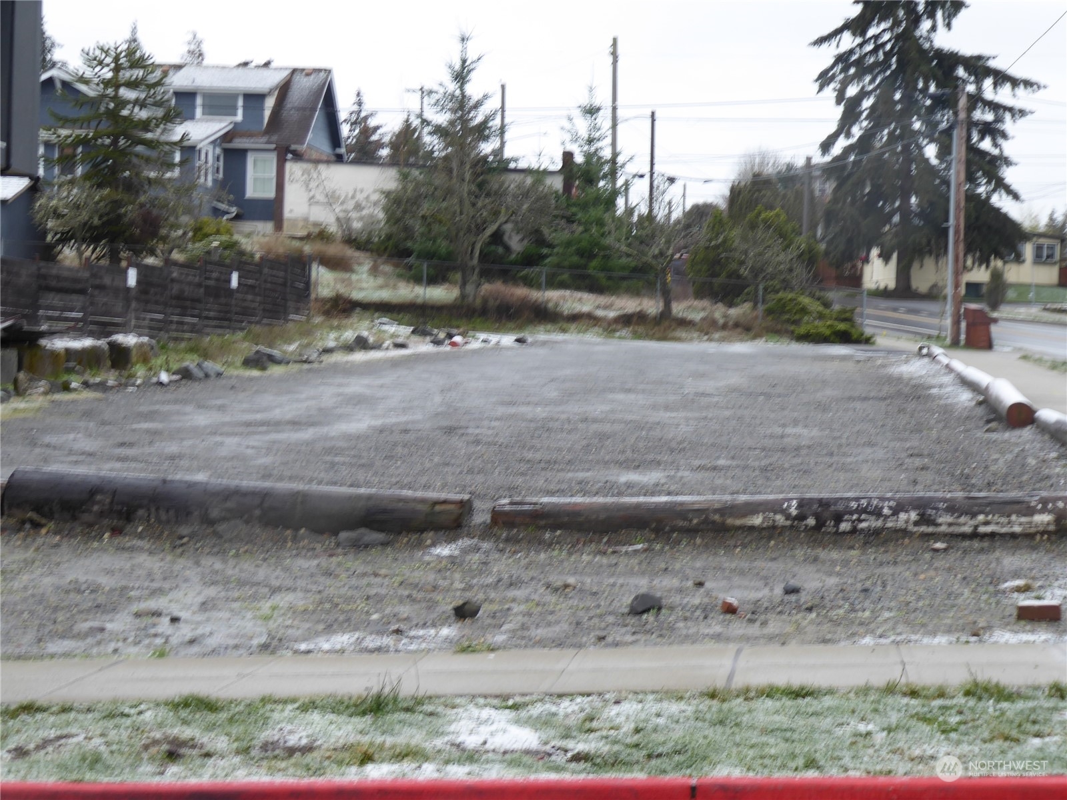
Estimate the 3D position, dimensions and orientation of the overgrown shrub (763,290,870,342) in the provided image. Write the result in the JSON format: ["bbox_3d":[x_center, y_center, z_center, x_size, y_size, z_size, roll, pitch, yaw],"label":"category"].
[{"bbox_3d":[6.824,-1.991,55.500,2.500,1.200,1.900,2,2,7],"label":"overgrown shrub"}]

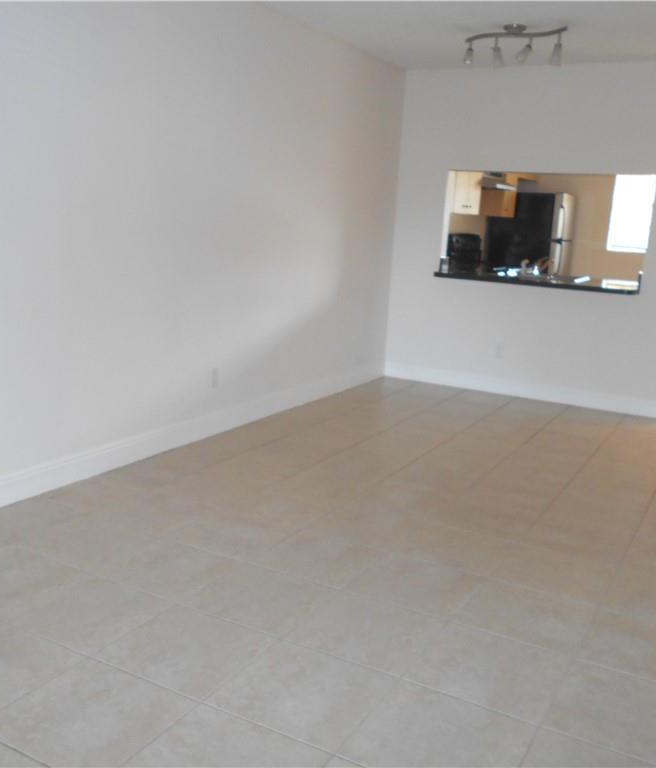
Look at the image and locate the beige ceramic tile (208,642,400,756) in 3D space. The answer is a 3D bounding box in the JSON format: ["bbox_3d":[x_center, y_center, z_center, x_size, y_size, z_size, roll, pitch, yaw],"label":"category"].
[{"bbox_3d":[-0.067,0.843,2.110,0.396,0.010,0.392,9,13,28],"label":"beige ceramic tile"}]

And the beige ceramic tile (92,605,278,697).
[{"bbox_3d":[-0.418,0.790,2.296,0.396,0.010,0.392,9,13,28],"label":"beige ceramic tile"}]

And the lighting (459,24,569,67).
[{"bbox_3d":[1.084,-1.984,4.503,0.650,0.225,0.150,13,15,37],"label":"lighting"}]

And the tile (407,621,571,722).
[{"bbox_3d":[0.470,0.838,2.251,0.396,0.010,0.392,9,13,28],"label":"tile"}]

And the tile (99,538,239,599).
[{"bbox_3d":[-0.586,0.677,2.841,0.390,0.010,0.390,10,14,29],"label":"tile"}]

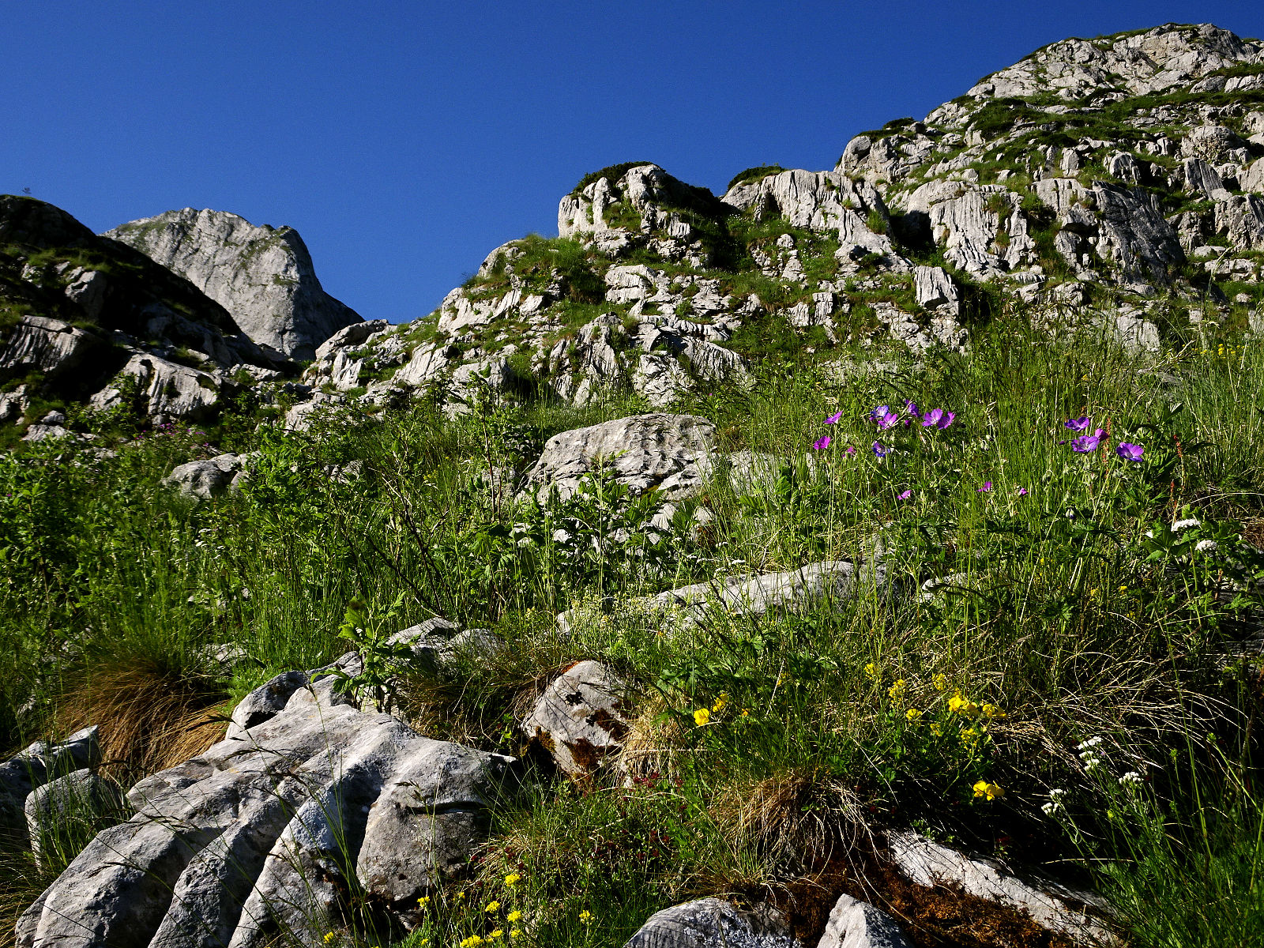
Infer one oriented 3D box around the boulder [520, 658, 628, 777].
[{"bbox_3d":[-0.078,0.343,2.100,0.155,0.155,0.150,0,-8,0],"label":"boulder"}]

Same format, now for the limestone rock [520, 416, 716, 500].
[{"bbox_3d":[-0.035,-0.046,4.250,0.550,0.250,0.380,0,-8,0],"label":"limestone rock"}]

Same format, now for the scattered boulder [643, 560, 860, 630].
[{"bbox_3d":[0.228,0.230,2.850,0.410,0.120,0.220,1,-8,-6],"label":"scattered boulder"}]

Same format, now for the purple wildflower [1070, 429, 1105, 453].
[{"bbox_3d":[0.517,-0.038,1.700,0.037,0.027,0.032,-2,-8,14],"label":"purple wildflower"}]

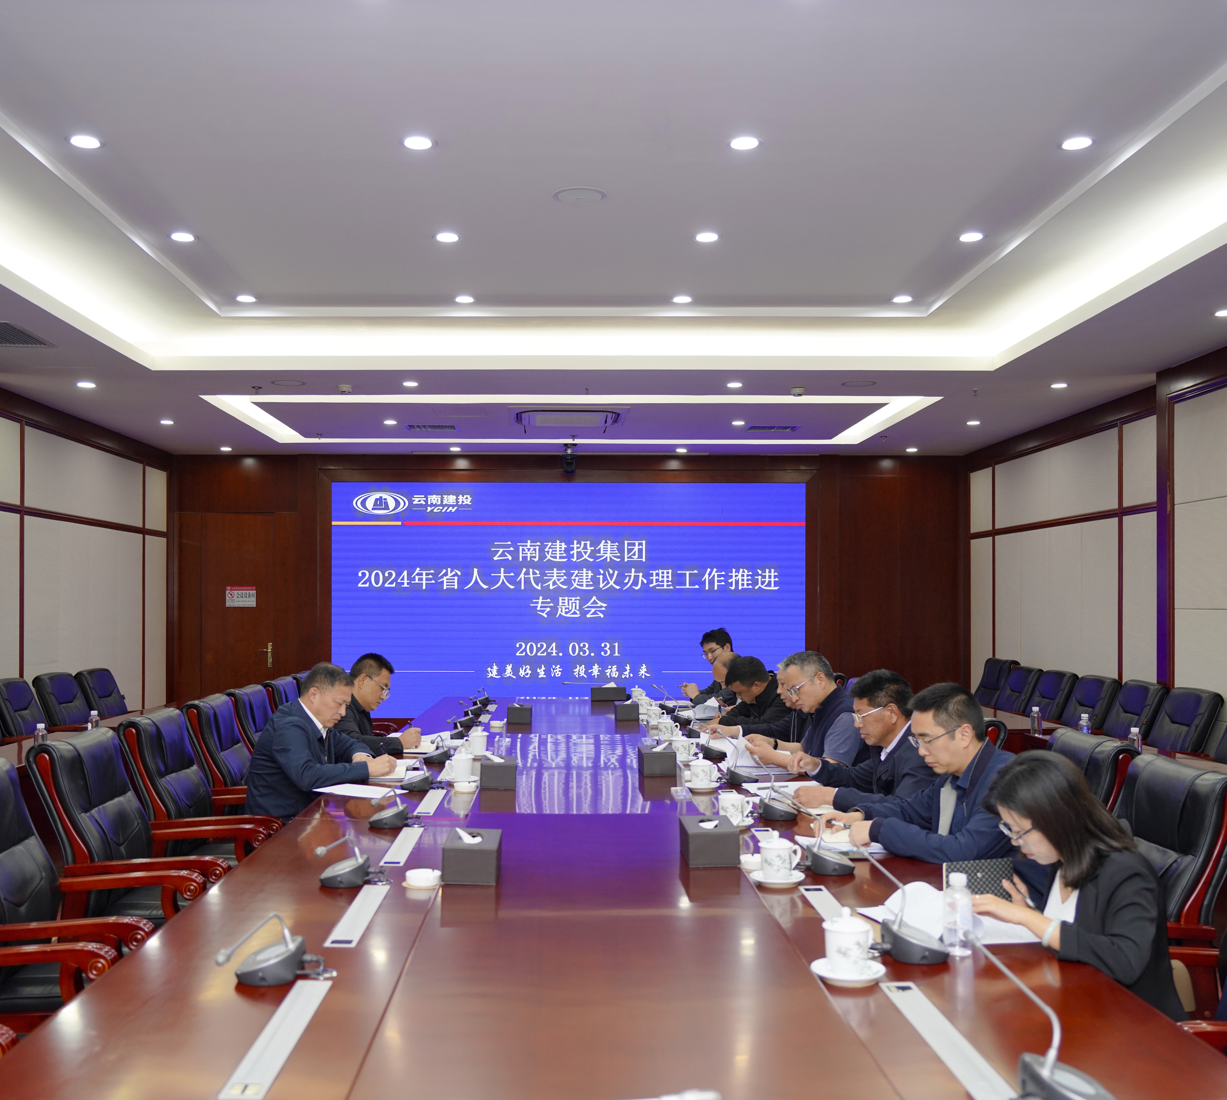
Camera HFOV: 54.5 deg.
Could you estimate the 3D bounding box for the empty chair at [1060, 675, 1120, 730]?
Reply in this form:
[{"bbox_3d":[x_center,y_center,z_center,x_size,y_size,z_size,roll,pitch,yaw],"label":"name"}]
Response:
[{"bbox_3d":[2.948,1.363,7.785,0.620,1.000,0.610,0,-2,-4],"label":"empty chair"}]

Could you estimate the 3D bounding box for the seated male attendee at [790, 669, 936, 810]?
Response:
[{"bbox_3d":[0.977,1.073,4.284,0.700,1.280,0.550,0,-2,-1],"label":"seated male attendee"}]

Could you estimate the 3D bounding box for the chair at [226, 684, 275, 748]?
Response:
[{"bbox_3d":[-1.649,1.271,6.360,0.680,1.060,0.610,0,-2,-1],"label":"chair"}]

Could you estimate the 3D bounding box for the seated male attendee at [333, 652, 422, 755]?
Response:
[{"bbox_3d":[-1.319,1.158,6.142,0.720,1.270,0.550,0,-2,-1],"label":"seated male attendee"}]

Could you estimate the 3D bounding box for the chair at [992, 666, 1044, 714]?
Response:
[{"bbox_3d":[2.885,1.421,9.154,0.620,1.000,0.610,0,-2,-4],"label":"chair"}]

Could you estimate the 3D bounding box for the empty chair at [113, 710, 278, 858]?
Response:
[{"bbox_3d":[-1.684,1.220,5.144,0.660,1.060,0.640,0,-2,-4],"label":"empty chair"}]

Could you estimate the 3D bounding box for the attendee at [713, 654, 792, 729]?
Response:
[{"bbox_3d":[0.823,1.210,6.750,0.680,1.220,0.550,0,-2,-1],"label":"attendee"}]

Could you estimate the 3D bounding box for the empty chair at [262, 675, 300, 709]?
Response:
[{"bbox_3d":[-1.783,1.321,7.511,0.660,1.060,0.640,0,-2,-3],"label":"empty chair"}]

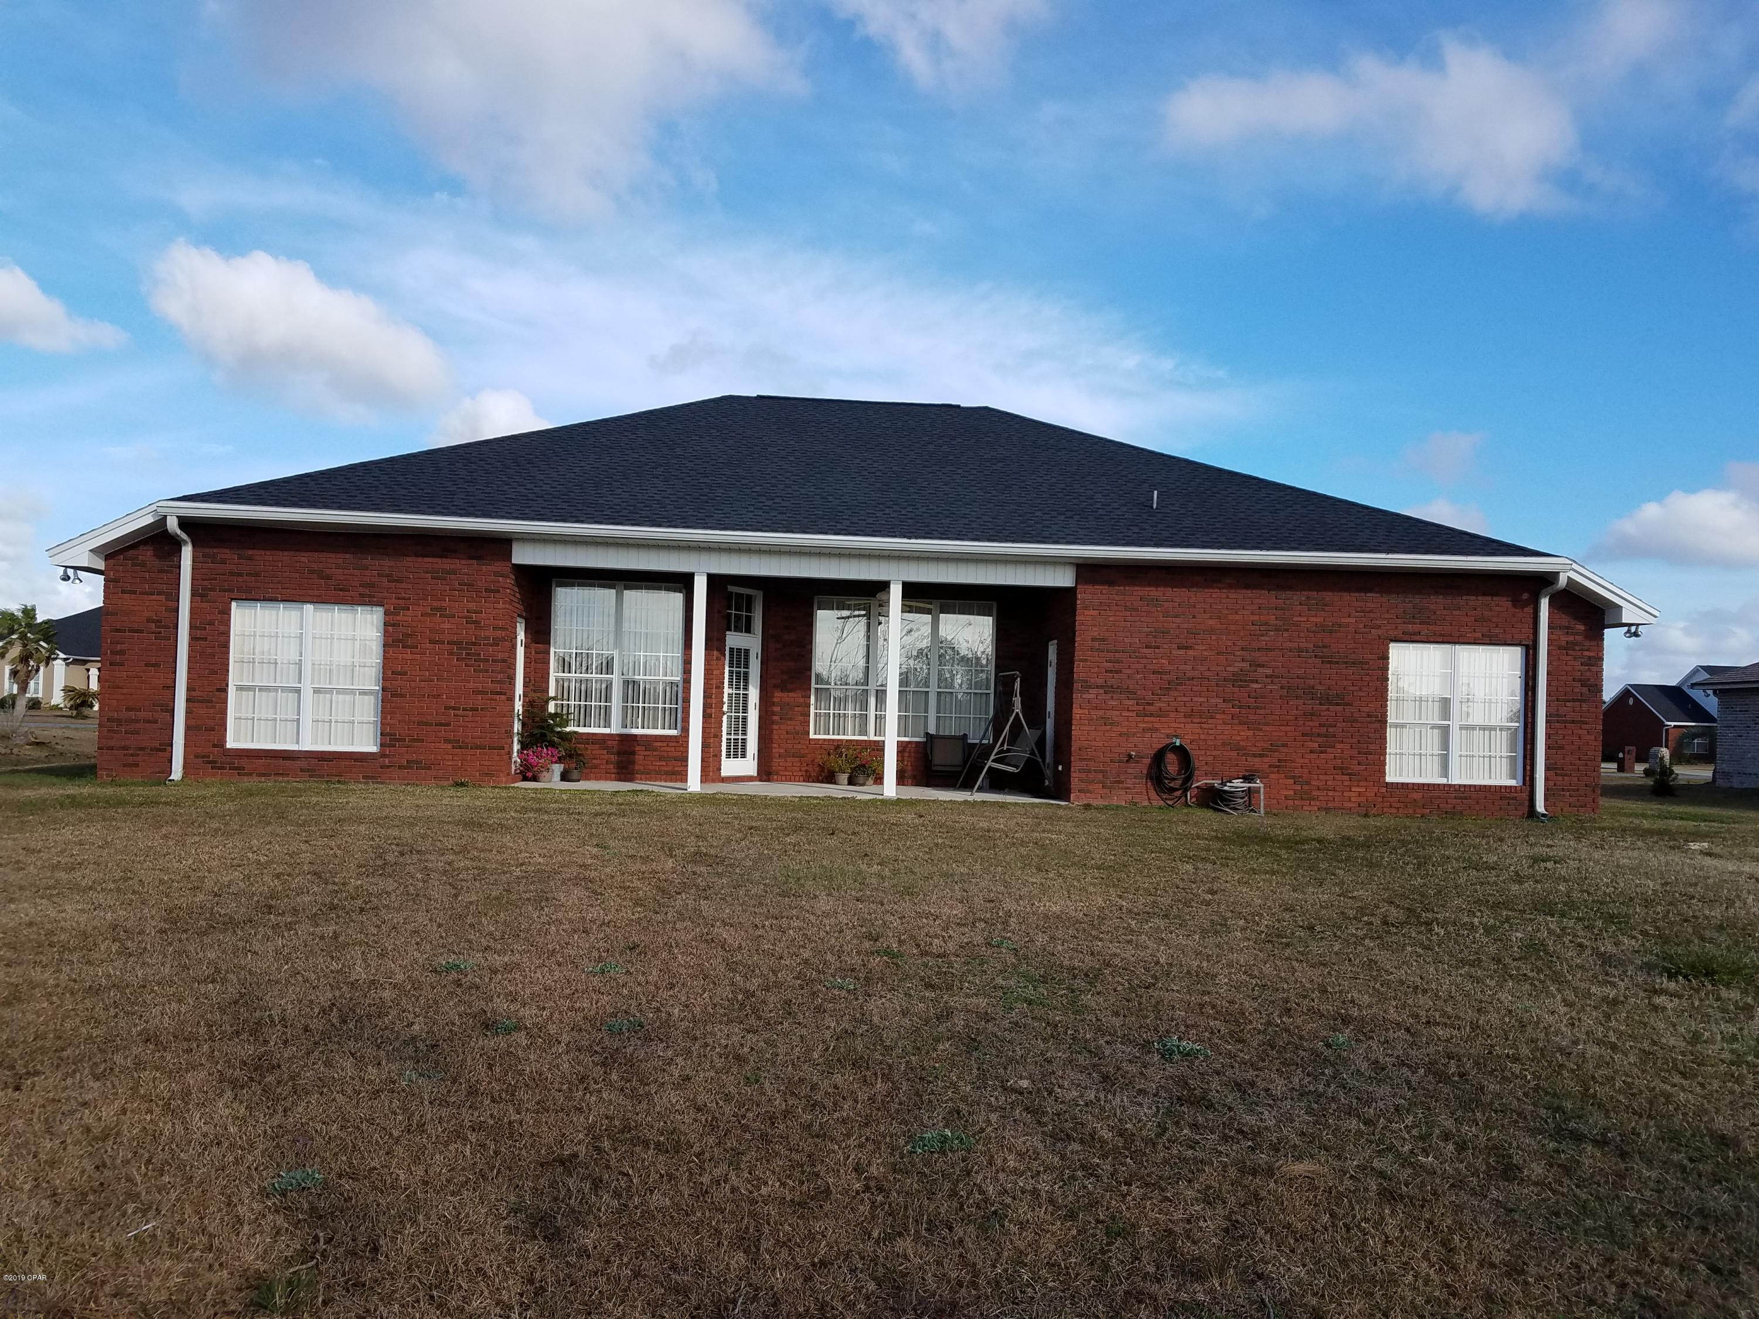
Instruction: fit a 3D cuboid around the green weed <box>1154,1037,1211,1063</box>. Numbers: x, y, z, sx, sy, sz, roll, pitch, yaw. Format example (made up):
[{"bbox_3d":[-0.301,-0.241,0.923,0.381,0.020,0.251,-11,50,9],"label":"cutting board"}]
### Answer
[{"bbox_3d":[1.365,1.756,5.950,0.245,0.075,0.190,2,-2,0],"label":"green weed"}]

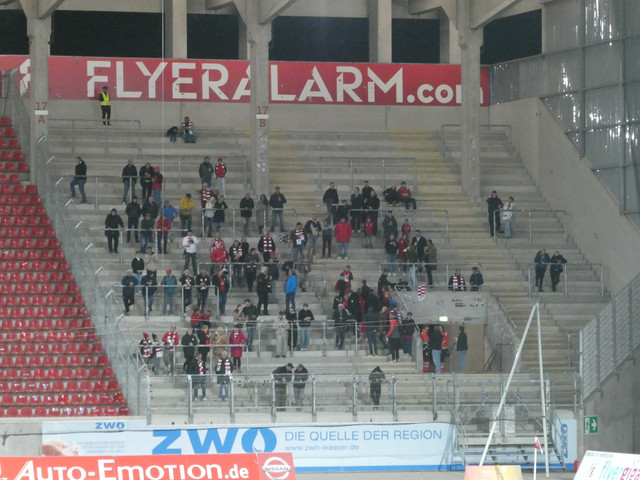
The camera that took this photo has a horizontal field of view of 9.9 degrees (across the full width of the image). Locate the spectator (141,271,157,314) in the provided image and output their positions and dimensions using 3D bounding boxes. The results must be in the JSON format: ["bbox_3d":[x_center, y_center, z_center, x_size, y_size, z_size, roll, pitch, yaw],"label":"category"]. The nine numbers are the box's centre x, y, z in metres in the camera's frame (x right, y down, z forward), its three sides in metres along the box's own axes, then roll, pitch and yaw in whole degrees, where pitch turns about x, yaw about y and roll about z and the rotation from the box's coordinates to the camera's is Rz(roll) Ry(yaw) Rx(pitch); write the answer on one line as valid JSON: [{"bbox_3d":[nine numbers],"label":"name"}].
[{"bbox_3d":[-6.455,1.982,139.573,0.600,1.623,0.500,0,-1,-7],"label":"spectator"}]

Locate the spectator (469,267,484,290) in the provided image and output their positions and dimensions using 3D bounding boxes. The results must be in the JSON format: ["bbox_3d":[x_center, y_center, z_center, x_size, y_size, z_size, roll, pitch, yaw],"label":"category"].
[{"bbox_3d":[5.976,1.916,140.980,0.530,1.773,0.420,0,-1,3],"label":"spectator"}]

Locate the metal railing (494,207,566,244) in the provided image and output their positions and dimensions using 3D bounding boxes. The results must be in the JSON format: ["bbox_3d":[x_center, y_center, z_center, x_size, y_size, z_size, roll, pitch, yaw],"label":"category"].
[{"bbox_3d":[8.498,-0.508,148.922,3.160,1.339,0.100,0,-1,-17],"label":"metal railing"}]

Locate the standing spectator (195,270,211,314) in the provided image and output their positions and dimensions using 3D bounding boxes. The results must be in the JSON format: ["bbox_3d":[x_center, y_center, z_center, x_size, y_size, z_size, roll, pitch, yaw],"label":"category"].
[{"bbox_3d":[-4.450,1.969,140.036,0.560,1.704,0.420,0,-1,-3],"label":"standing spectator"}]

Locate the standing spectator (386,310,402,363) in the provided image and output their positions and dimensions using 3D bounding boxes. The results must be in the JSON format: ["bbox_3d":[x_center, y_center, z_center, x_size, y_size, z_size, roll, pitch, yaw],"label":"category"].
[{"bbox_3d":[2.740,3.589,136.478,0.550,1.864,0.420,0,-1,11],"label":"standing spectator"}]

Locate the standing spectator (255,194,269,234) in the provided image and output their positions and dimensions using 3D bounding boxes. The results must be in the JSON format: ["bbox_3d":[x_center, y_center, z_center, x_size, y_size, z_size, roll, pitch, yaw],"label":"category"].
[{"bbox_3d":[-2.316,-1.030,149.337,0.497,1.615,0.380,0,-1,8],"label":"standing spectator"}]

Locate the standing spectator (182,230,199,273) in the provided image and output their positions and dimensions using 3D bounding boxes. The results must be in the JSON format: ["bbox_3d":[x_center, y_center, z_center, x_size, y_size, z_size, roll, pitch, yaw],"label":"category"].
[{"bbox_3d":[-4.942,0.515,141.126,0.600,1.717,0.420,0,-1,-9],"label":"standing spectator"}]

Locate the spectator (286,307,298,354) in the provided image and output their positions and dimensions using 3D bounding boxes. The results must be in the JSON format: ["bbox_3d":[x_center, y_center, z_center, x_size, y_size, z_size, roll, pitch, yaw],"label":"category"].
[{"bbox_3d":[-1.053,3.377,140.545,0.377,1.684,0.360,0,-1,-10],"label":"spectator"}]

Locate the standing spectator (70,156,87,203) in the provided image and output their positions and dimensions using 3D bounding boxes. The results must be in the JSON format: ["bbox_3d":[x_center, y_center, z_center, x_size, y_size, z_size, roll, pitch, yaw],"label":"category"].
[{"bbox_3d":[-9.432,-2.336,144.571,0.660,1.818,0.500,0,-1,-6],"label":"standing spectator"}]

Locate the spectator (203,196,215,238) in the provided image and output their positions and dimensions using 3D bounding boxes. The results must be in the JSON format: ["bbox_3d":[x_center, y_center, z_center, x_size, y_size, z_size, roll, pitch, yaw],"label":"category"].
[{"bbox_3d":[-4.423,-0.913,148.355,0.461,1.641,0.400,0,-1,-25],"label":"spectator"}]

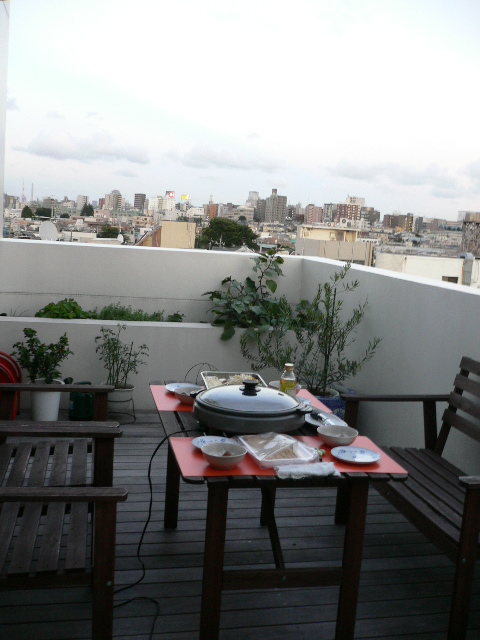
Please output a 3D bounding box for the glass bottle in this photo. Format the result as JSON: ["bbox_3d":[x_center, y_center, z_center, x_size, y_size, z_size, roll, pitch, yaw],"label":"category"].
[{"bbox_3d":[0.218,0.291,2.853,0.070,0.200,0.070,4,9,0],"label":"glass bottle"}]

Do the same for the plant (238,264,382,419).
[{"bbox_3d":[0.464,0.259,4.282,0.900,1.240,0.800,4,9,0],"label":"plant"}]

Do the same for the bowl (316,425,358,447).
[{"bbox_3d":[0.366,0.442,2.427,0.154,0.053,0.154,4,9,0],"label":"bowl"}]

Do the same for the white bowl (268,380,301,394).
[{"bbox_3d":[0.211,0.335,3.030,0.150,0.056,0.150,4,9,0],"label":"white bowl"}]

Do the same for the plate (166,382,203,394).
[{"bbox_3d":[-0.263,0.324,3.025,0.170,0.022,0.170,4,9,-1],"label":"plate"}]

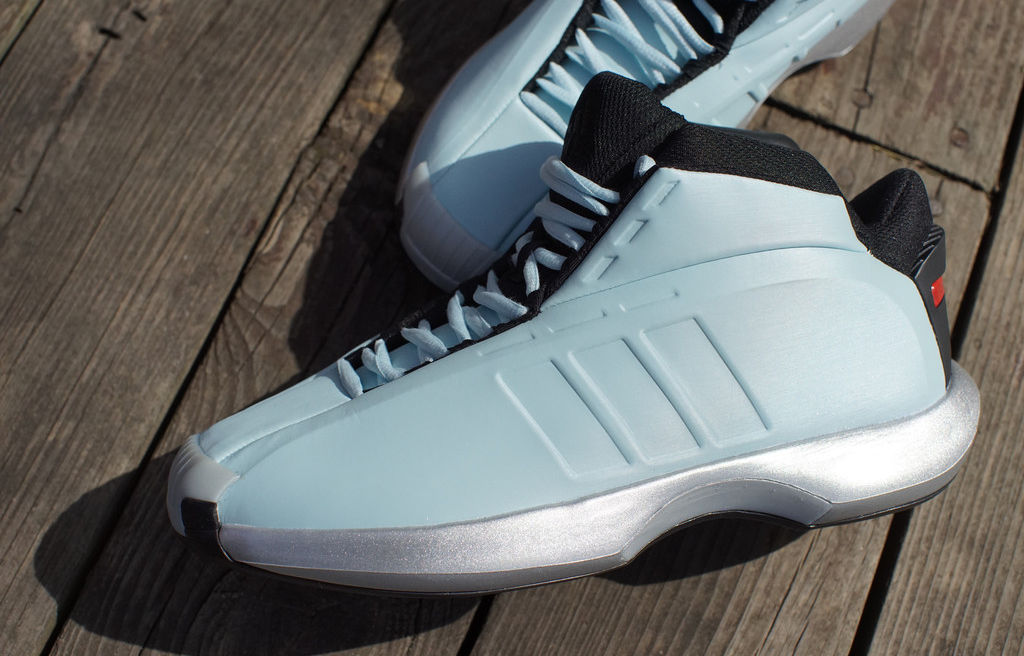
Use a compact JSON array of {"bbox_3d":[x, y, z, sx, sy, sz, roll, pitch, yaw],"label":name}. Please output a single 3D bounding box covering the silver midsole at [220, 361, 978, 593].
[{"bbox_3d":[0.033,0.050,0.522,0.287,0.108,0.045,-9,100,-8],"label":"silver midsole"}]

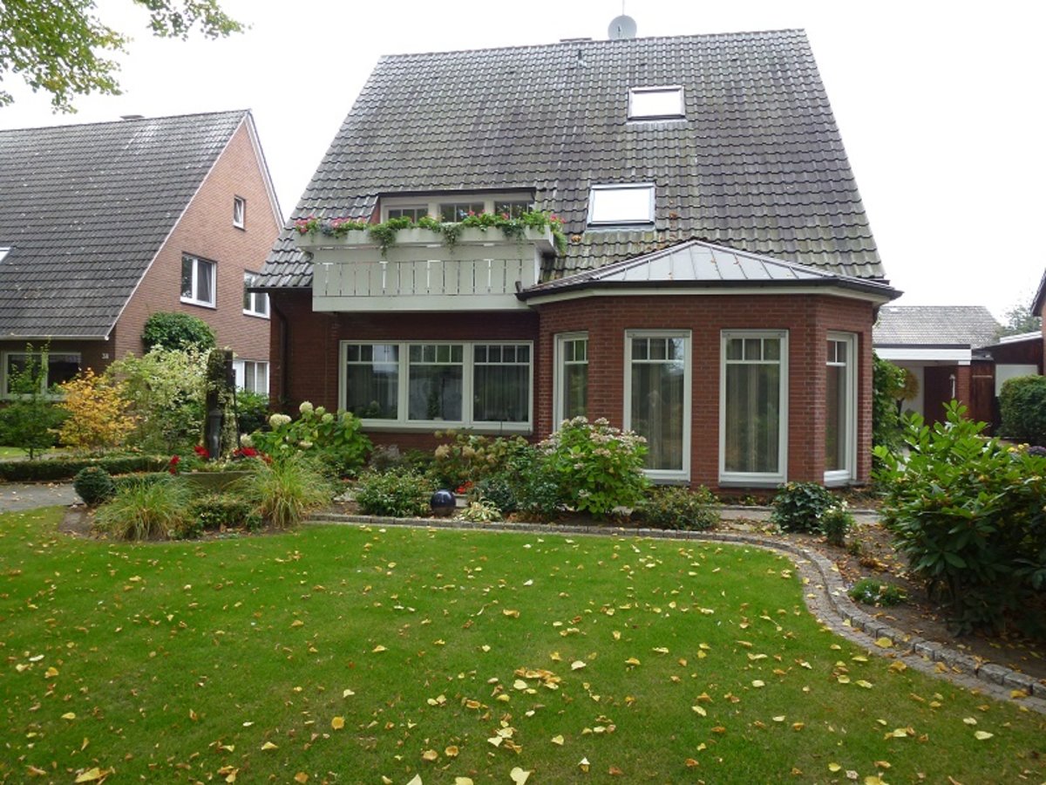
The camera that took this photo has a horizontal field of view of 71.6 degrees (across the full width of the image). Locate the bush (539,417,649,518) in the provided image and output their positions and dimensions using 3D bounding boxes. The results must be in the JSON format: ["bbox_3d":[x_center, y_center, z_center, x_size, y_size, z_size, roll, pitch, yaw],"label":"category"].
[{"bbox_3d":[0.766,0.818,7.756,1.150,1.067,1.100,1,-1,0],"label":"bush"}]

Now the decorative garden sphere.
[{"bbox_3d":[-0.918,1.262,8.300,0.300,0.310,0.300,1,-1,0],"label":"decorative garden sphere"}]

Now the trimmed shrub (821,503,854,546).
[{"bbox_3d":[2.862,1.175,6.602,0.310,0.359,0.310,1,-1,0],"label":"trimmed shrub"}]

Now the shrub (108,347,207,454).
[{"bbox_3d":[-6.645,0.237,13.311,1.850,2.120,1.700,1,-1,0],"label":"shrub"}]

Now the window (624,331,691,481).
[{"bbox_3d":[1.941,0.172,10.483,0.968,2.158,0.110,1,-1,9],"label":"window"}]

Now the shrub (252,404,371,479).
[{"bbox_3d":[-3.095,0.718,10.606,1.780,1.169,1.400,1,-1,0],"label":"shrub"}]

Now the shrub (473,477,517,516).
[{"bbox_3d":[-0.335,1.176,8.439,0.520,0.450,0.470,1,-1,0],"label":"shrub"}]

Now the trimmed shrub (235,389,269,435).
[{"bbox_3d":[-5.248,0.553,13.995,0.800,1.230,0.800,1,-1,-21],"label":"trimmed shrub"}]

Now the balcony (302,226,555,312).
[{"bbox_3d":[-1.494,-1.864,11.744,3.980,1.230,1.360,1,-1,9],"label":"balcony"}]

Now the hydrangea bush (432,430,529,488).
[{"bbox_3d":[-0.617,0.962,10.592,1.460,0.840,0.950,1,-1,9],"label":"hydrangea bush"}]

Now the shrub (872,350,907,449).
[{"bbox_3d":[6.150,0.318,12.199,0.650,1.950,0.800,1,-1,9],"label":"shrub"}]

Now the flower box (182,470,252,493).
[{"bbox_3d":[-3.306,1.076,7.902,0.850,0.462,0.500,1,-1,-20],"label":"flower box"}]

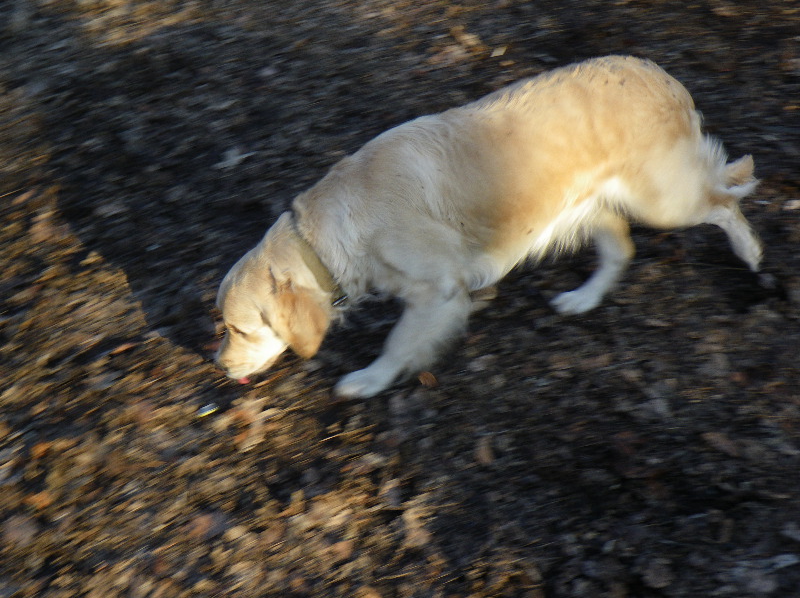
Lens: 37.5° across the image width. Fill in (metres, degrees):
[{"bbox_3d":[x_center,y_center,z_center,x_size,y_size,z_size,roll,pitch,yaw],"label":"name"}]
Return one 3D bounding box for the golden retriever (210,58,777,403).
[{"bbox_3d":[0.183,-0.166,2.172,1.110,0.540,0.320,-14,40,-14],"label":"golden retriever"}]

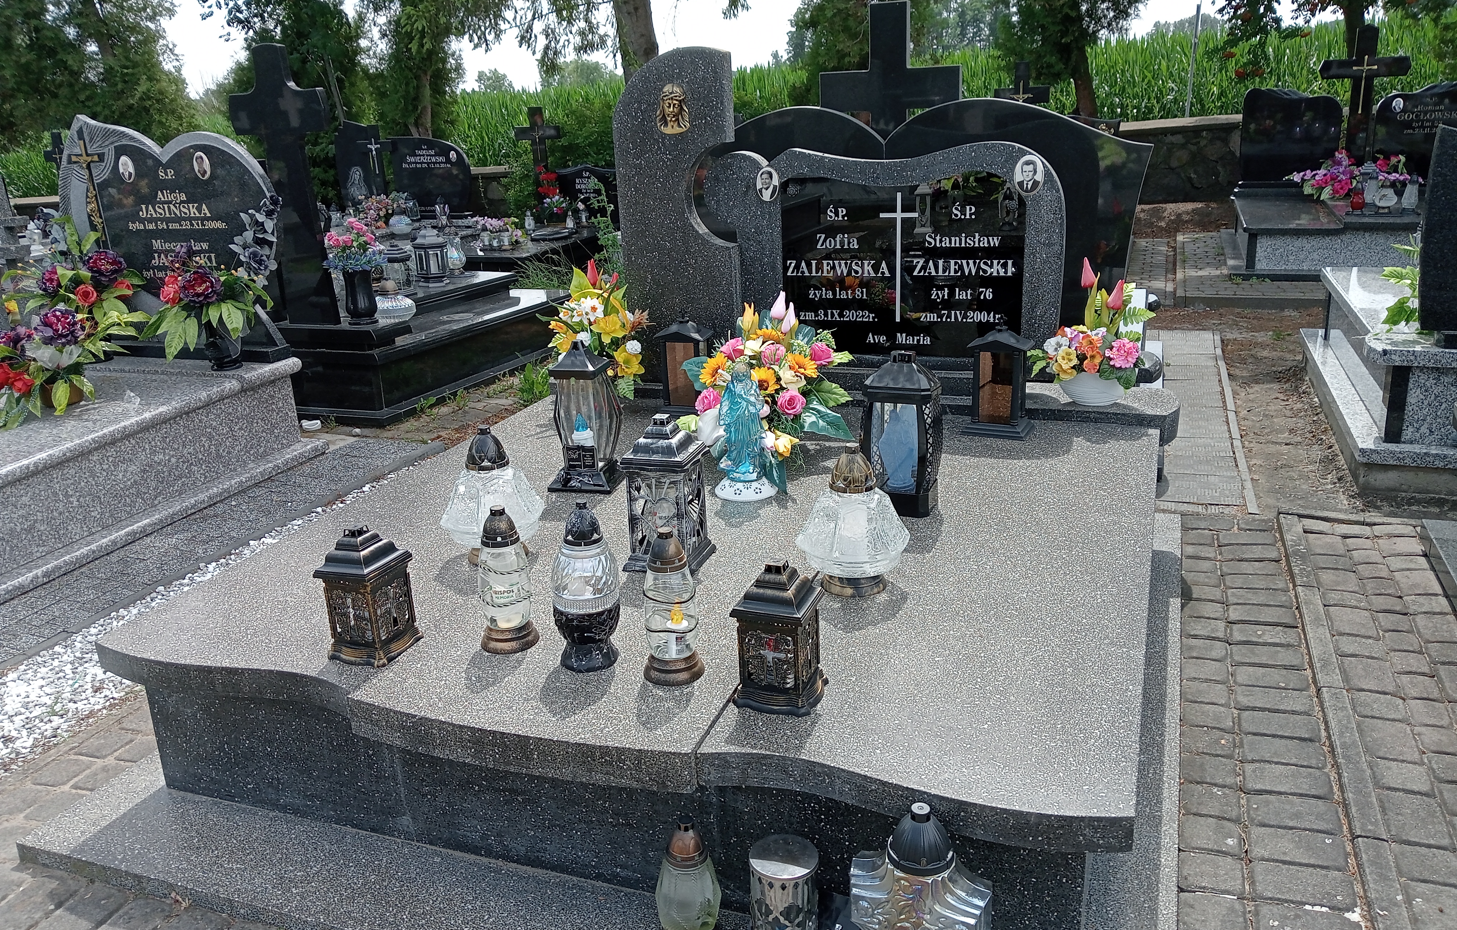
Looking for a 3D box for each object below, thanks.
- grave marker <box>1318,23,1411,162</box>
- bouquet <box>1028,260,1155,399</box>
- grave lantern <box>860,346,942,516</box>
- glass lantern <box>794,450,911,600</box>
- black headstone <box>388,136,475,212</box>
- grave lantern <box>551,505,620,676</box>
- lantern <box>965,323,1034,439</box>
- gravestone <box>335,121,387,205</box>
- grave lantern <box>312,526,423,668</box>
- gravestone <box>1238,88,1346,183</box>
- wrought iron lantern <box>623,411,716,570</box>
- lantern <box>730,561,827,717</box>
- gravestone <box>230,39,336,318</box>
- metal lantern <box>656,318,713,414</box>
[{"bbox_3d":[4.558,-2.598,8.495,0.588,1.083,0.098,5,19,19],"label":"grave marker"},{"bbox_3d":[1.044,-0.383,3.393,0.338,0.409,0.274,5,19,19],"label":"bouquet"},{"bbox_3d":[0.402,-0.086,2.760,0.176,0.361,0.181,5,19,19],"label":"grave lantern"},{"bbox_3d":[0.270,0.114,2.526,0.240,0.306,0.240,5,20,20],"label":"glass lantern"},{"bbox_3d":[-2.445,-2.402,9.793,0.782,0.624,0.090,4,20,19],"label":"black headstone"},{"bbox_3d":[-0.266,0.222,2.233,0.128,0.323,0.128,-2,18,1],"label":"grave lantern"},{"bbox_3d":[0.825,-0.269,3.572,0.186,0.332,0.172,7,20,24],"label":"lantern"},{"bbox_3d":[-2.696,-2.218,8.796,0.436,0.662,0.098,5,19,19],"label":"gravestone"},{"bbox_3d":[-0.709,0.242,2.315,0.132,0.261,0.132,5,20,21],"label":"grave lantern"},{"bbox_3d":[4.441,-2.599,9.322,0.741,0.718,0.090,3,19,16],"label":"gravestone"},{"bbox_3d":[-0.128,0.050,2.469,0.152,0.321,0.157,5,19,19],"label":"wrought iron lantern"},{"bbox_3d":[0.080,0.268,1.927,0.127,0.235,0.127,5,19,19],"label":"lantern"},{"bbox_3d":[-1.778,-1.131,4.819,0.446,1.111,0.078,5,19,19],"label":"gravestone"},{"bbox_3d":[-0.137,-0.346,3.938,0.184,0.310,0.170,6,20,21],"label":"metal lantern"}]

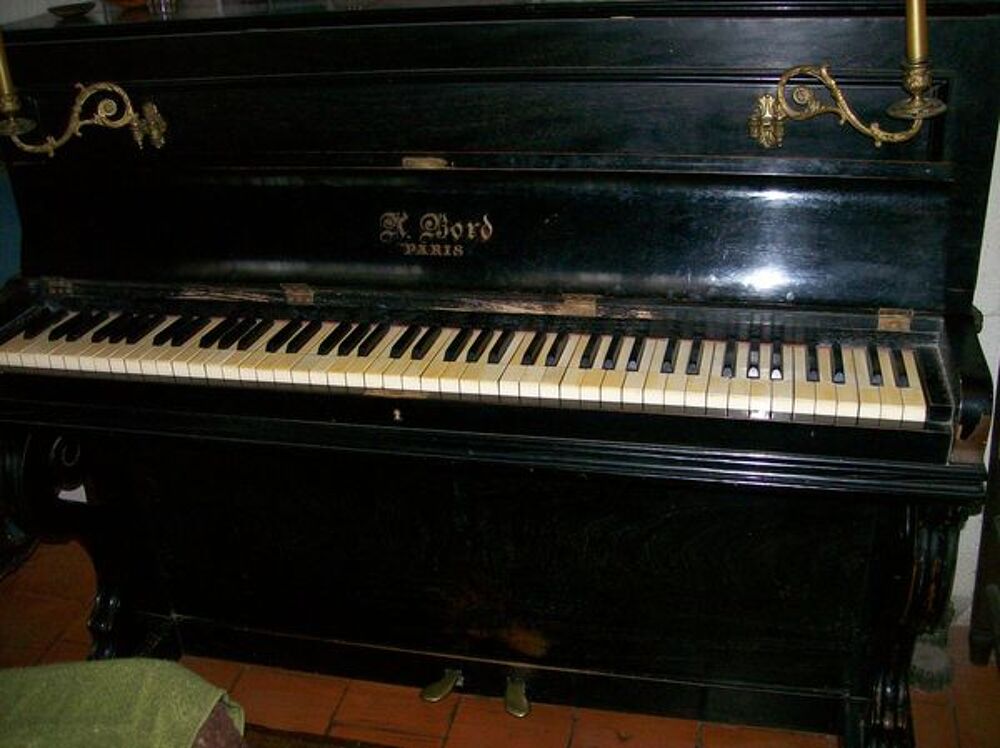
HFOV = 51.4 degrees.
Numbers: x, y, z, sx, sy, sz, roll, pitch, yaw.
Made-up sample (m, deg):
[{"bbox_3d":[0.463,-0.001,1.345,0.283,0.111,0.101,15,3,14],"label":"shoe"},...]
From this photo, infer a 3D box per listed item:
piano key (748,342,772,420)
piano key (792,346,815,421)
[{"bbox_3d":[0.301,0.003,1.194,0.023,0.020,0.147,3,25,13],"label":"piano key"},{"bbox_3d":[0.345,0.006,1.183,0.023,0.020,0.147,3,25,13],"label":"piano key"}]

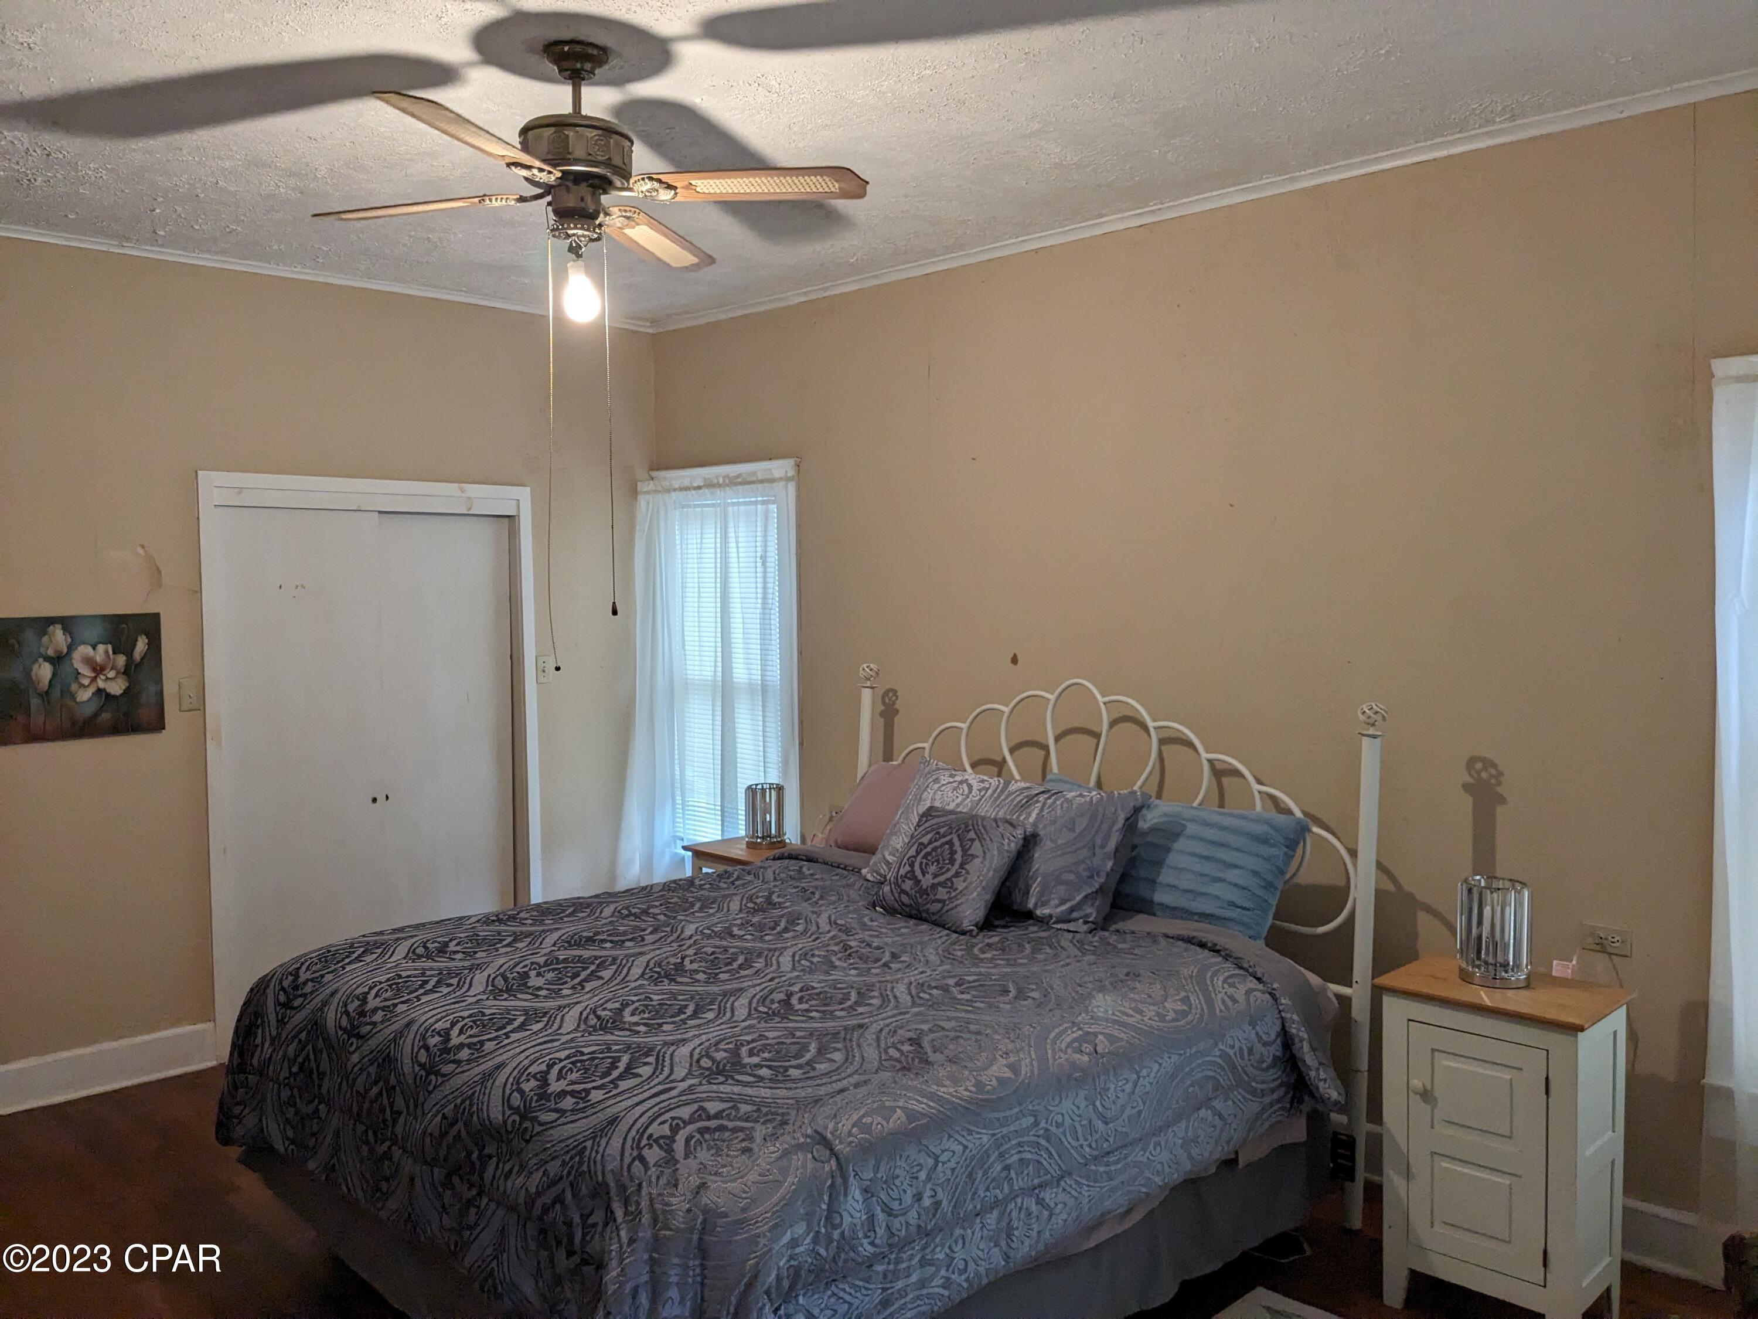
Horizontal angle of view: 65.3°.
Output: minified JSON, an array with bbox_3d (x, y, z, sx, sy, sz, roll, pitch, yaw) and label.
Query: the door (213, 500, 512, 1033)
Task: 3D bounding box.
[{"bbox_3d":[-1.942,0.410,5.325,0.080,1.986,1.183,3,5,45],"label":"door"}]

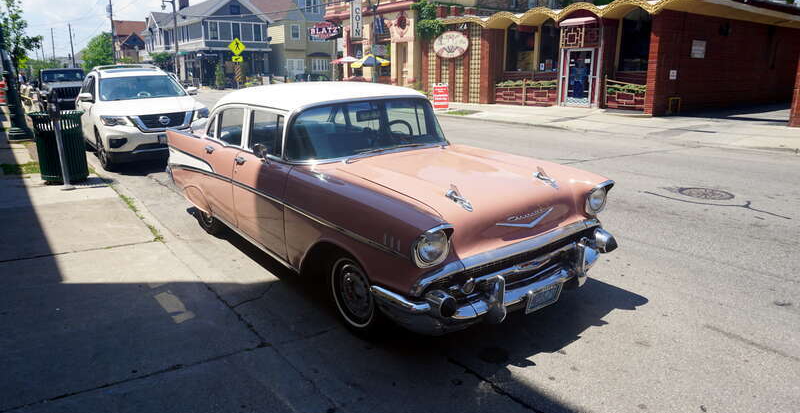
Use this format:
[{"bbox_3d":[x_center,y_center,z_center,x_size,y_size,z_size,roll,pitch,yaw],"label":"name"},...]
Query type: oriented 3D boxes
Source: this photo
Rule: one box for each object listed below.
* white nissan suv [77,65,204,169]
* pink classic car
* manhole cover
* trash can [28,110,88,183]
[{"bbox_3d":[-5.465,-1.973,11.013,1.960,1.780,5.000,-11,18,-35],"label":"white nissan suv"},{"bbox_3d":[-0.673,-0.350,5.073,1.880,1.540,5.080,-11,18,-36],"label":"pink classic car"},{"bbox_3d":[4.139,-0.156,7.217,0.760,0.040,0.760,-11,18,-35],"label":"manhole cover"},{"bbox_3d":[-4.795,-0.840,7.536,0.680,0.960,0.680,-11,18,-35],"label":"trash can"}]

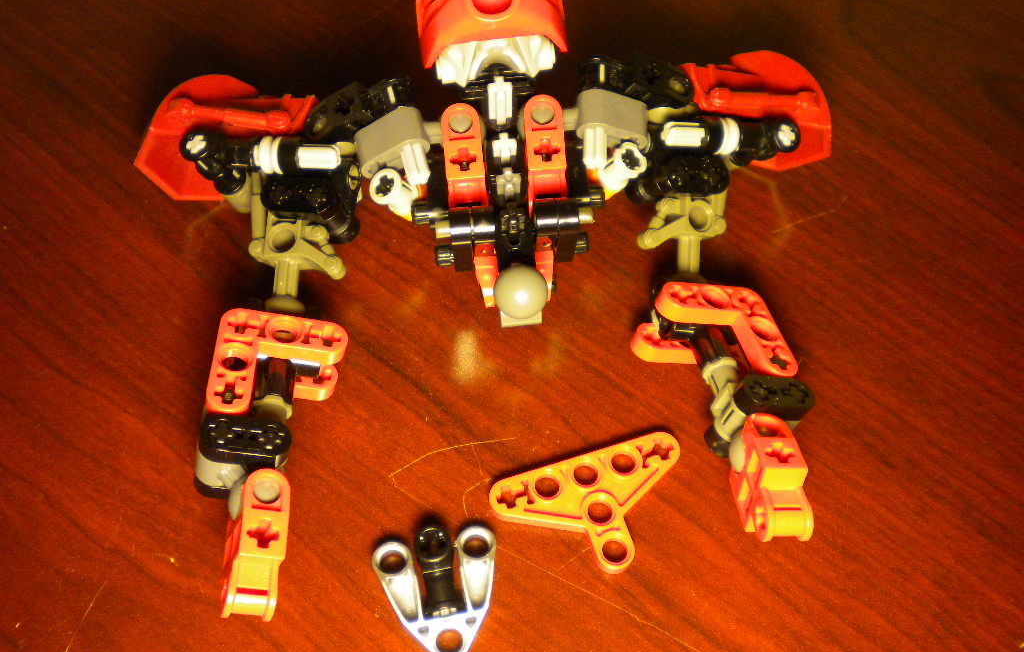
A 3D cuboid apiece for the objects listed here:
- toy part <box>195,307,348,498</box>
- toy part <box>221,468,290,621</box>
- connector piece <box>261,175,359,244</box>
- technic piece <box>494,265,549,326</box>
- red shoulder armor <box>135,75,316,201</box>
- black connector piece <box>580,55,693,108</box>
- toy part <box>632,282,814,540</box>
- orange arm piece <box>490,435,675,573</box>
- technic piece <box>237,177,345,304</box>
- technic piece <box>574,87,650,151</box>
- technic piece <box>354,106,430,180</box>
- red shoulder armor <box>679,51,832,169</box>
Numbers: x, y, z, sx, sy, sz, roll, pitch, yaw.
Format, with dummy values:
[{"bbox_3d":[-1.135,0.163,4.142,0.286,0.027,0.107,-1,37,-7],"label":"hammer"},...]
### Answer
[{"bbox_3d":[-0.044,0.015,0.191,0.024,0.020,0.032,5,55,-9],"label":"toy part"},{"bbox_3d":[-0.047,0.041,0.190,0.008,0.016,0.026,9,67,-22],"label":"toy part"},{"bbox_3d":[-0.041,-0.024,0.209,0.020,0.009,0.011,0,62,-1],"label":"connector piece"},{"bbox_3d":[0.002,-0.006,0.201,0.010,0.013,0.011,0,62,-1],"label":"technic piece"},{"bbox_3d":[-0.063,-0.042,0.231,0.037,0.016,0.025,3,62,0],"label":"red shoulder armor"},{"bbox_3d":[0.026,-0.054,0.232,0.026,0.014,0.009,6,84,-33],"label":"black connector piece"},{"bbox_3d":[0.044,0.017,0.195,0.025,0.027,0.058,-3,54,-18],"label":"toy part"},{"bbox_3d":[0.017,0.037,0.201,0.040,0.004,0.024,-15,63,-9],"label":"orange arm piece"},{"bbox_3d":[-0.043,-0.017,0.207,0.020,0.009,0.030,-5,62,-3],"label":"technic piece"},{"bbox_3d":[0.021,-0.041,0.211,0.016,0.008,0.008,12,68,-22],"label":"technic piece"},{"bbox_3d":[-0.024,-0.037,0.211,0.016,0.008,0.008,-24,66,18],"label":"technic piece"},{"bbox_3d":[0.054,-0.048,0.230,0.034,0.021,0.028,1,64,-2],"label":"red shoulder armor"}]

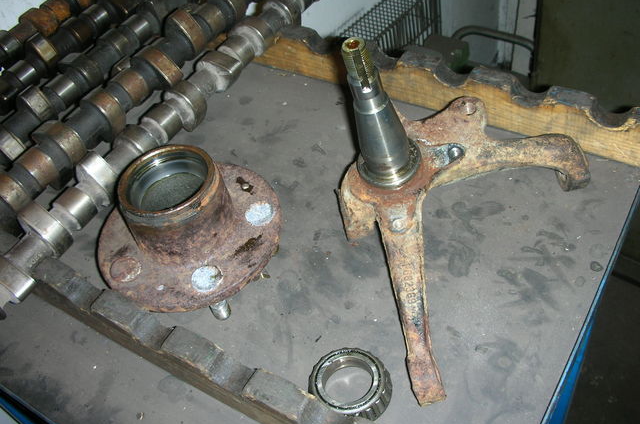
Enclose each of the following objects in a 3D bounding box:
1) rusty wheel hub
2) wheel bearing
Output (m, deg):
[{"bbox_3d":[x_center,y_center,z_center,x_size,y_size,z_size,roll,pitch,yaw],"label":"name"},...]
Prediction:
[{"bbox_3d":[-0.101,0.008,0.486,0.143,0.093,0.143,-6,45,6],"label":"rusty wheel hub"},{"bbox_3d":[0.019,0.112,0.417,0.056,0.018,0.056,-6,45,6],"label":"wheel bearing"}]

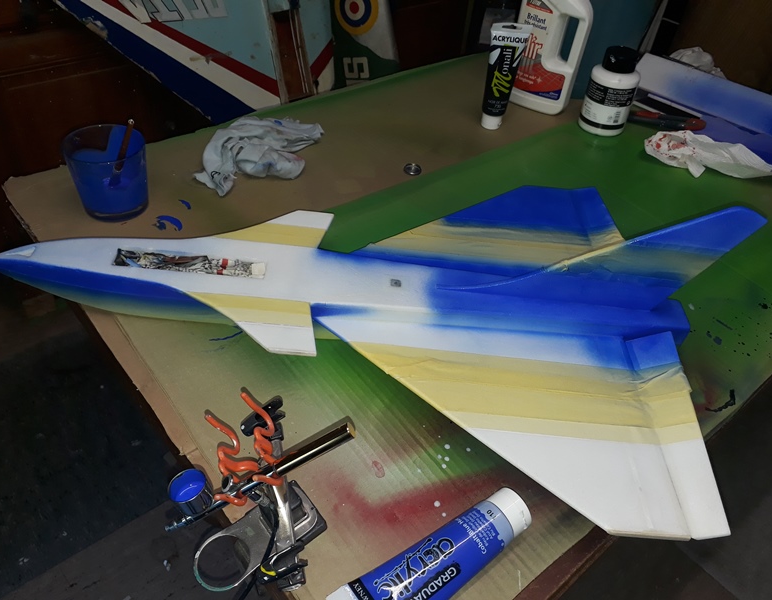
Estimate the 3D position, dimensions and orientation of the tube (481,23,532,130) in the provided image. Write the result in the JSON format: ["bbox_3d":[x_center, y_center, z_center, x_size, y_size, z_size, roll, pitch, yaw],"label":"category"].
[{"bbox_3d":[0.171,-0.329,0.921,0.057,0.152,0.037,-1,43,-9],"label":"tube"}]

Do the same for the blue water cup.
[{"bbox_3d":[-0.308,-0.140,0.698,0.086,0.083,0.086,-13,46,-21],"label":"blue water cup"}]

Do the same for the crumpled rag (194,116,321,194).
[{"bbox_3d":[-0.164,-0.191,0.804,0.143,0.042,0.160,8,42,1],"label":"crumpled rag"}]

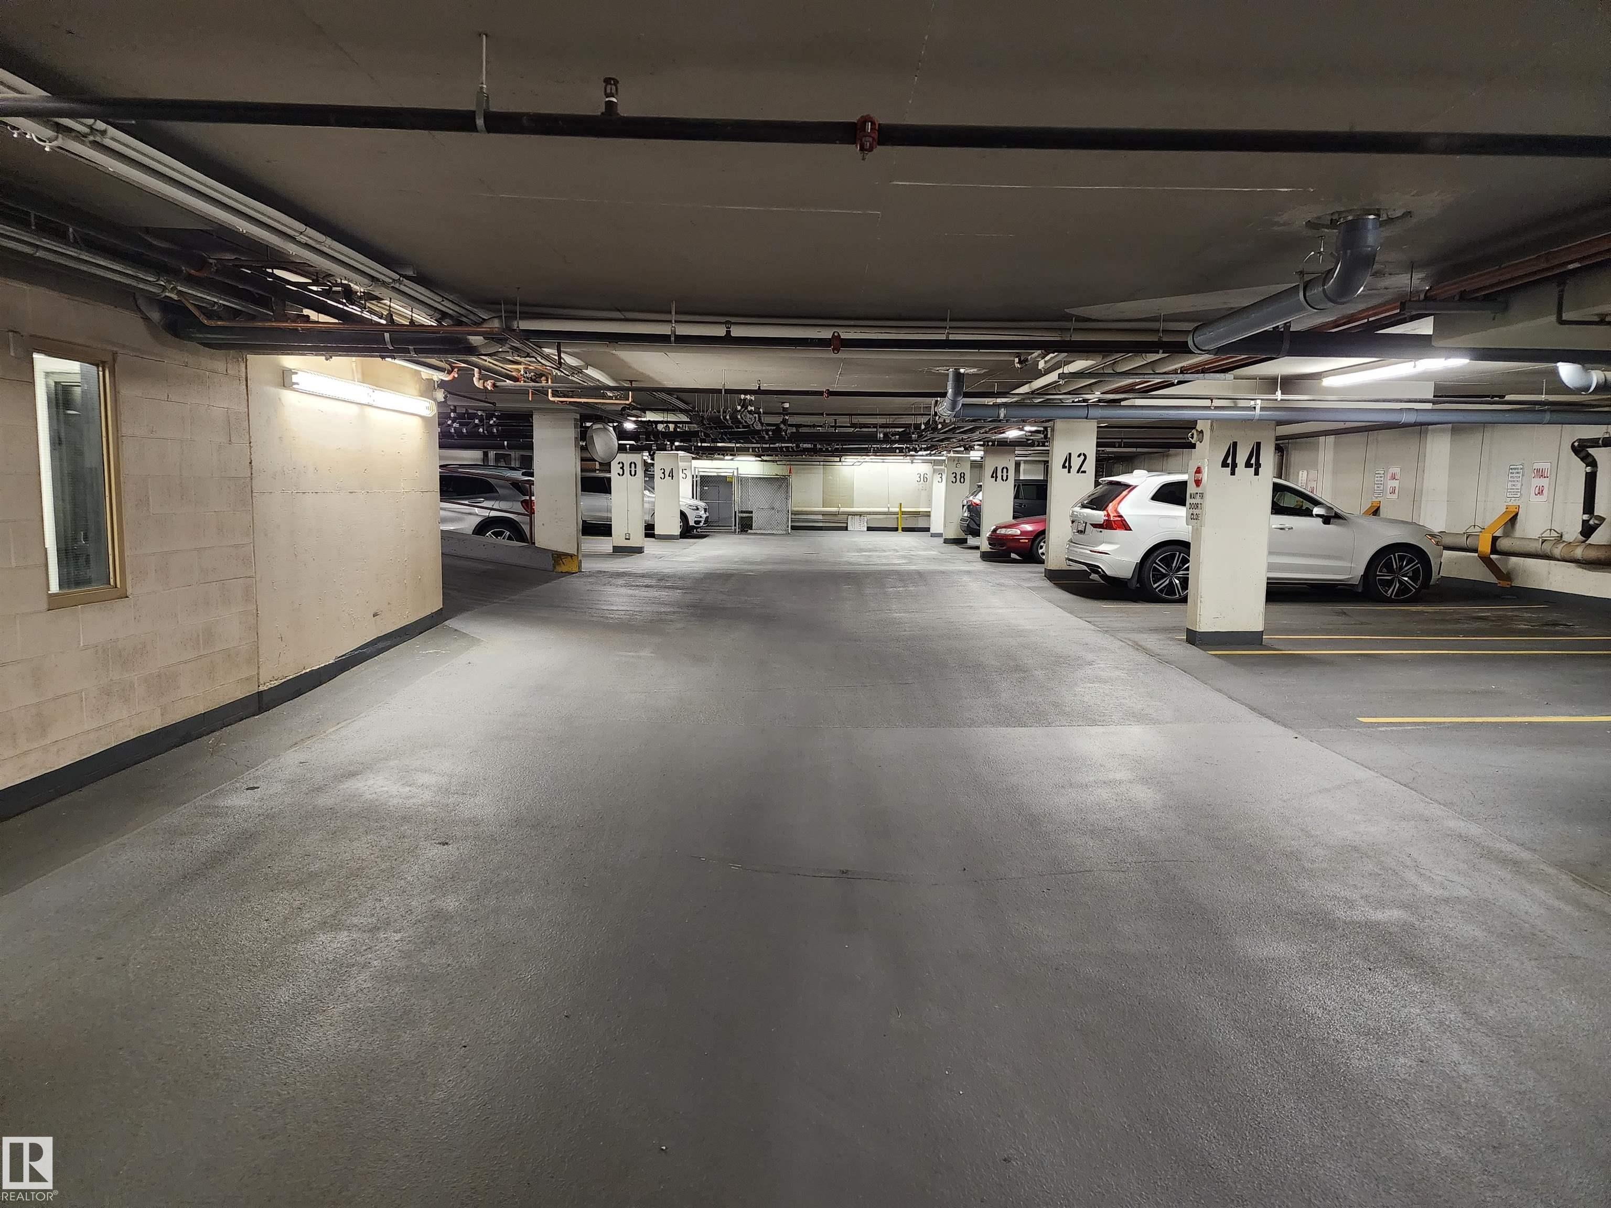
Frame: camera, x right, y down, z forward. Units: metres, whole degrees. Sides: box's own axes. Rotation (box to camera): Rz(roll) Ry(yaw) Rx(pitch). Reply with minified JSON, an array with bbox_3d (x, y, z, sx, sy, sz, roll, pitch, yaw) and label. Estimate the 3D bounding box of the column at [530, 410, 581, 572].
[{"bbox_3d":[-3.508,-1.597,15.236,0.610,2.270,0.310,1,6,0],"label":"column"}]

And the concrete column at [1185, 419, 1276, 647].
[{"bbox_3d":[3.898,-0.714,9.842,0.610,2.168,0.310,1,6,0],"label":"concrete column"}]

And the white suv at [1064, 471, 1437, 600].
[{"bbox_3d":[5.963,-0.932,14.290,4.690,1.660,1.920,1,6,-2],"label":"white suv"}]

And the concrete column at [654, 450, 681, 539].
[{"bbox_3d":[-3.451,-2.716,26.913,0.610,2.196,0.310,1,6,0],"label":"concrete column"}]

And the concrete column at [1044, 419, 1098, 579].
[{"bbox_3d":[3.917,-1.509,15.809,0.610,2.380,0.300,1,6,0],"label":"concrete column"}]

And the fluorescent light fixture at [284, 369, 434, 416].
[{"bbox_3d":[-3.245,-1.557,8.043,0.090,0.130,2.520,1,6,0],"label":"fluorescent light fixture"}]

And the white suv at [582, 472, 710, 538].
[{"bbox_3d":[-4.988,-2.736,29.267,4.680,1.670,1.890,1,6,3],"label":"white suv"}]

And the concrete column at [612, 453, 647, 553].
[{"bbox_3d":[-3.430,-2.077,20.847,0.610,2.130,0.310,1,6,0],"label":"concrete column"}]

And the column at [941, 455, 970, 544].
[{"bbox_3d":[3.828,-2.632,27.187,0.610,2.200,0.310,1,6,0],"label":"column"}]

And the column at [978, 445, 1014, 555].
[{"bbox_3d":[3.948,-2.086,21.872,0.610,2.380,0.300,1,6,0],"label":"column"}]

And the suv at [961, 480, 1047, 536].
[{"bbox_3d":[6.212,-2.201,26.283,4.600,1.680,1.880,1,6,0],"label":"suv"}]

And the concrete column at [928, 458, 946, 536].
[{"bbox_3d":[3.998,-3.118,31.376,0.610,2.360,0.300,1,6,0],"label":"concrete column"}]

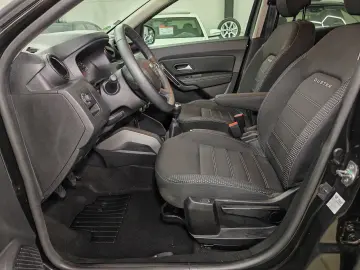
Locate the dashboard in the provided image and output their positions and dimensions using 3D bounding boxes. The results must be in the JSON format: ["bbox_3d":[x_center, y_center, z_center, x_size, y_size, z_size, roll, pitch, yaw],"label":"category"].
[{"bbox_3d":[-0.428,-0.267,1.361,0.520,0.480,1.400,0,22,0],"label":"dashboard"}]

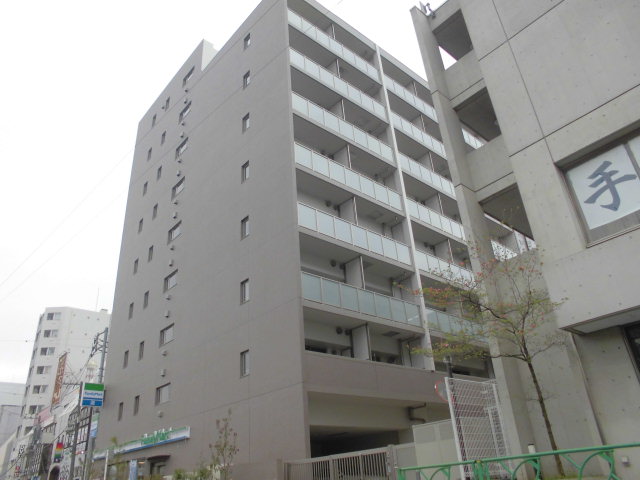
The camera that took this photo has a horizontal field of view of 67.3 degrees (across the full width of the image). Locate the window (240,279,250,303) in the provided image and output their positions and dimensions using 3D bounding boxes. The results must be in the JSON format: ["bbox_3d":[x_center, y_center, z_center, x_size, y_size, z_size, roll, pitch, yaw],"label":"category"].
[{"bbox_3d":[-2.892,2.042,18.968,0.140,0.907,0.569,19,-36,-37],"label":"window"}]

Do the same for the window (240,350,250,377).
[{"bbox_3d":[-2.695,4.572,17.607,0.140,0.907,0.569,19,-36,-37],"label":"window"}]

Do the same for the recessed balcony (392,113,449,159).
[{"bbox_3d":[5.779,-5.610,28.398,5.800,1.228,1.100,19,-36,-37],"label":"recessed balcony"}]

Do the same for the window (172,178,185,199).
[{"bbox_3d":[-8.017,-2.912,27.617,0.140,0.835,1.519,19,-36,-37],"label":"window"}]

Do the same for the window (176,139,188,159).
[{"bbox_3d":[-8.400,-5.591,29.572,0.150,0.847,1.694,19,-35,-37],"label":"window"}]

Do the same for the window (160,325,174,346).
[{"bbox_3d":[-7.427,4.679,23.534,0.140,0.835,1.519,19,-36,-37],"label":"window"}]

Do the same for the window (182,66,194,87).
[{"bbox_3d":[-8.780,-10.731,32.224,0.150,0.818,1.694,19,-35,-37],"label":"window"}]

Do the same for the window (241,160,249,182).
[{"bbox_3d":[-3.403,-3.099,22.291,0.150,0.964,0.730,19,-35,-37],"label":"window"}]

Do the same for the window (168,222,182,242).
[{"bbox_3d":[-7.820,-0.381,26.256,0.140,0.835,1.519,19,-36,-37],"label":"window"}]

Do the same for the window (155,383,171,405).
[{"bbox_3d":[-7.439,7.394,22.870,0.150,0.818,1.694,19,-35,-37],"label":"window"}]

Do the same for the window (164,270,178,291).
[{"bbox_3d":[-7.822,2.216,25.543,0.150,0.818,1.694,19,-35,-37],"label":"window"}]

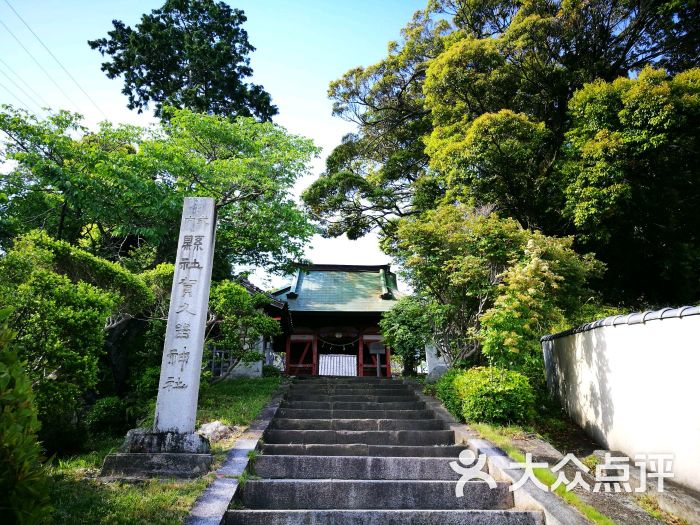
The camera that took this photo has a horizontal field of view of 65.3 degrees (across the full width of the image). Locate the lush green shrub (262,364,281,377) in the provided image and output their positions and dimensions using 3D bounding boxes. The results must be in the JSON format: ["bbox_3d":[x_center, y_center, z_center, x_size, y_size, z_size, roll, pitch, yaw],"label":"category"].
[{"bbox_3d":[-1.930,2.530,13.138,0.550,0.470,0.500,1,-20,-2],"label":"lush green shrub"}]

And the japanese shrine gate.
[{"bbox_3d":[-0.600,2.689,24.275,6.100,5.600,4.800,1,-20,-2],"label":"japanese shrine gate"}]

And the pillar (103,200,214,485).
[{"bbox_3d":[-1.540,0.619,5.017,0.830,2.540,0.720,2,-20,-7],"label":"pillar"}]

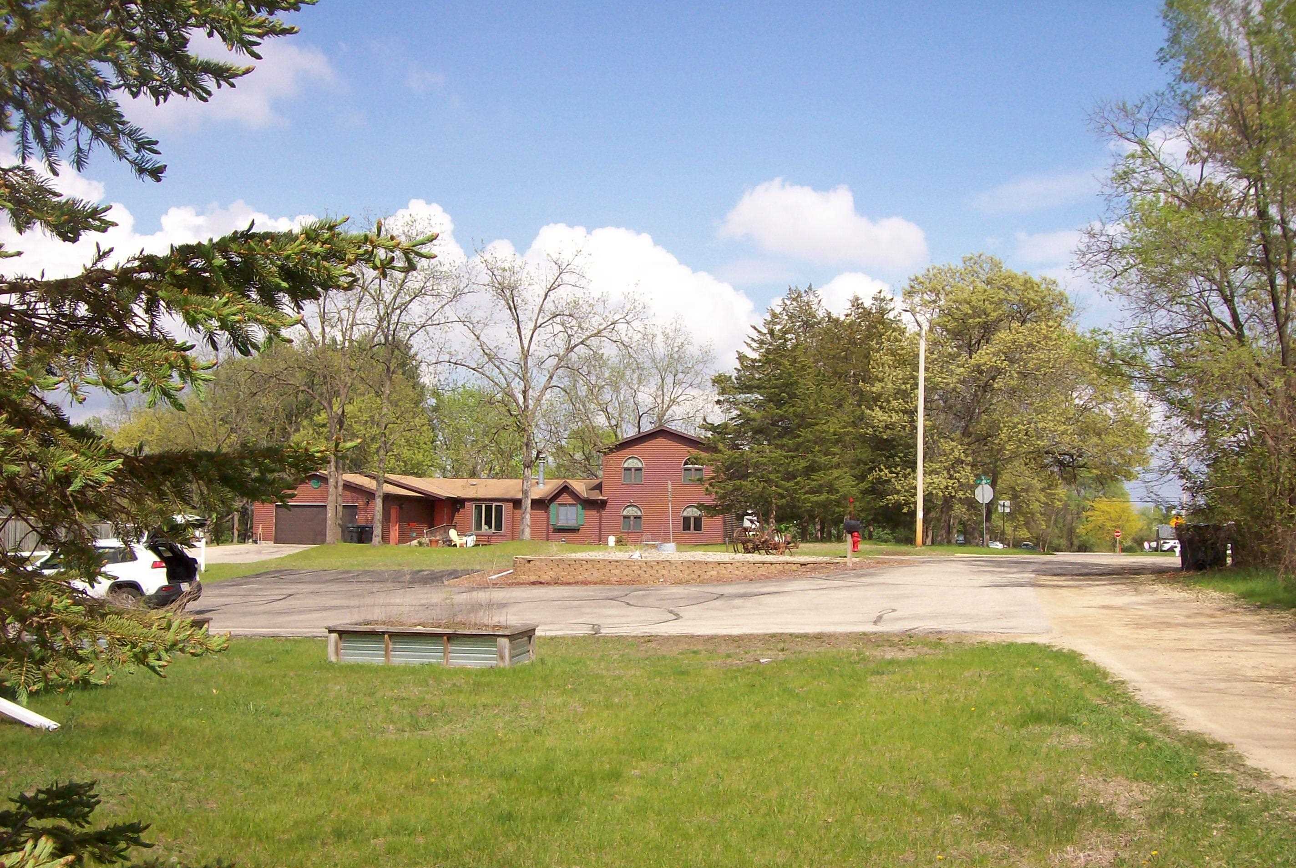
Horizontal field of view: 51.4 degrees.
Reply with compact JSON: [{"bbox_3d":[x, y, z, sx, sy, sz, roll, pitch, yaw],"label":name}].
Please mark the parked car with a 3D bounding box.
[{"bbox_3d":[-12.750,3.280,31.300,4.620,1.690,1.860,0,-4,14],"label":"parked car"}]

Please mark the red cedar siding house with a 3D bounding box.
[{"bbox_3d":[-8.005,3.235,79.385,26.300,6.800,13.500,0,-4,13],"label":"red cedar siding house"}]

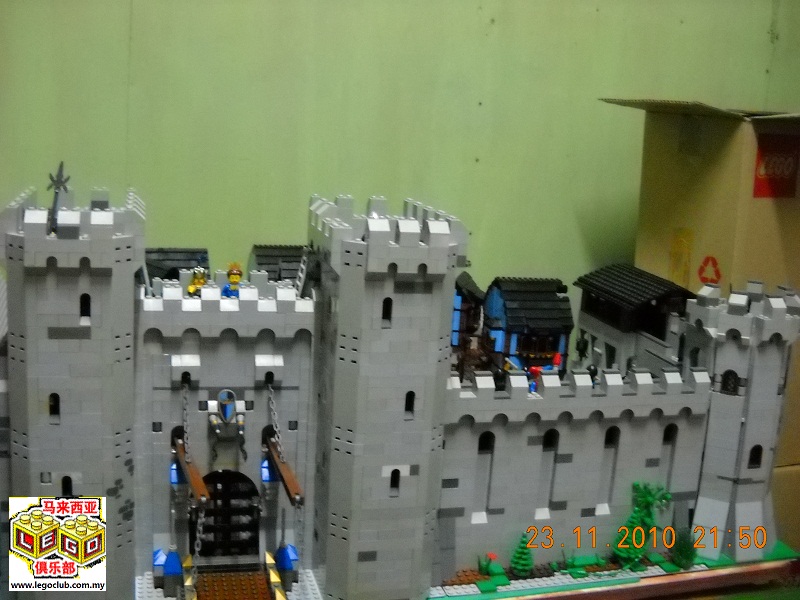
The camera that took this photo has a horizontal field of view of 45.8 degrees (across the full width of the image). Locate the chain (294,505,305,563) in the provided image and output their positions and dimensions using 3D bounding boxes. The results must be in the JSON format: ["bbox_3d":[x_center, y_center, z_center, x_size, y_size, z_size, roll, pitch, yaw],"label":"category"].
[{"bbox_3d":[-0.083,0.193,0.780,0.008,0.053,0.008,1,12,-14],"label":"chain"}]

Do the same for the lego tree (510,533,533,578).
[{"bbox_3d":[0.115,0.238,0.884,0.020,0.041,0.020,0,12,-15],"label":"lego tree"}]

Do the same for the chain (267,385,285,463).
[{"bbox_3d":[-0.108,0.107,0.827,0.008,0.074,0.008,-9,-18,-11],"label":"chain"}]

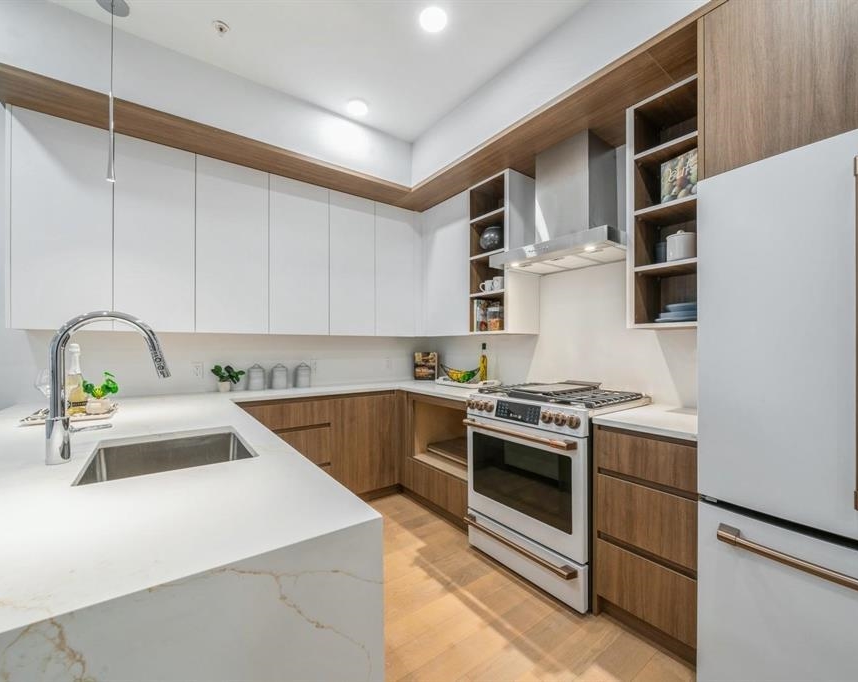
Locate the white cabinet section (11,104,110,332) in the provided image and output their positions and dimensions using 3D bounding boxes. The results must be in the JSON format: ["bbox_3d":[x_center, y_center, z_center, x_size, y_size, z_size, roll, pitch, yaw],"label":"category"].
[{"bbox_3d":[-1.971,-0.598,2.036,0.380,1.084,0.335,0,-1,-37],"label":"white cabinet section"}]

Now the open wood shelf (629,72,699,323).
[{"bbox_3d":[1.269,-0.618,1.826,0.340,1.112,0.406,1,0,-37],"label":"open wood shelf"}]

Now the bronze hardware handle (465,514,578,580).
[{"bbox_3d":[0.442,1.031,1.921,0.070,0.036,0.686,1,0,-37],"label":"bronze hardware handle"}]

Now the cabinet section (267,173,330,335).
[{"bbox_3d":[-1.007,-0.582,2.754,0.425,1.084,0.335,0,-1,-37],"label":"cabinet section"}]

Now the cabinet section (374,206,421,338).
[{"bbox_3d":[-0.350,-0.572,3.244,0.450,1.084,0.335,0,-1,-37],"label":"cabinet section"}]

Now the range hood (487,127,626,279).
[{"bbox_3d":[0.838,-0.824,2.244,0.523,0.693,0.766,1,0,-37],"label":"range hood"}]

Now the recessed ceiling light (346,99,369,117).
[{"bbox_3d":[-0.477,-1.565,2.458,0.146,0.040,0.146,0,0,0],"label":"recessed ceiling light"}]

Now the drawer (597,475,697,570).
[{"bbox_3d":[1.067,0.726,1.646,0.500,0.252,0.379,1,0,-37],"label":"drawer"}]

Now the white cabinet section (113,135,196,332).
[{"bbox_3d":[-1.666,-0.593,2.263,0.380,1.084,0.335,0,-1,-37],"label":"white cabinet section"}]

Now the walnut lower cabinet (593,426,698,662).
[{"bbox_3d":[1.119,0.803,1.701,0.650,0.852,0.404,1,0,-37],"label":"walnut lower cabinet"}]

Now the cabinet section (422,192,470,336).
[{"bbox_3d":[0.248,-0.575,3.090,0.335,1.084,0.625,0,-1,-37],"label":"cabinet section"}]

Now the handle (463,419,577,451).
[{"bbox_3d":[0.444,0.463,1.924,0.070,0.036,0.686,1,0,-37],"label":"handle"}]

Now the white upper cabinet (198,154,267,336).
[{"bbox_3d":[-1.374,-0.610,2.550,0.434,1.118,0.320,1,0,-37],"label":"white upper cabinet"}]

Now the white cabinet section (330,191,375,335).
[{"bbox_3d":[-0.684,-0.577,2.995,0.382,1.084,0.335,0,-1,-37],"label":"white cabinet section"}]

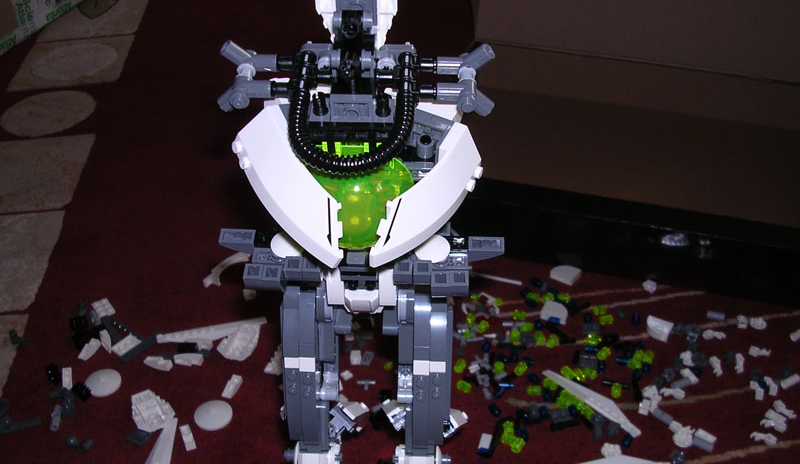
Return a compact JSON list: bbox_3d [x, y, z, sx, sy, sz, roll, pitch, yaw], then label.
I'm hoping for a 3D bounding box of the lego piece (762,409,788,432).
[{"bbox_3d":[0.299,0.150,0.700,0.019,0.008,0.017,16,40,22],"label":"lego piece"}]

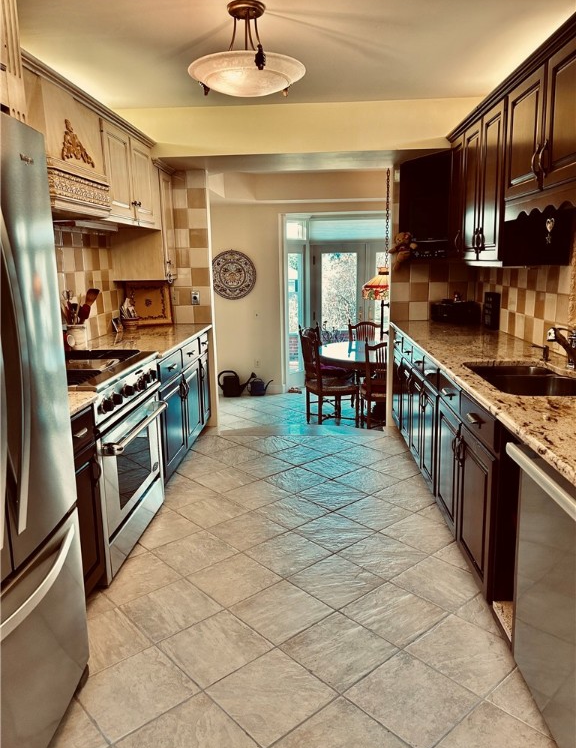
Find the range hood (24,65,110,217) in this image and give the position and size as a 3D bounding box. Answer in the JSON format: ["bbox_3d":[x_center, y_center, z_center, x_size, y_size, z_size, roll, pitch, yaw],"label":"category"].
[{"bbox_3d":[-1.208,-1.034,2.716,0.480,0.540,0.880,-1,11,3],"label":"range hood"}]

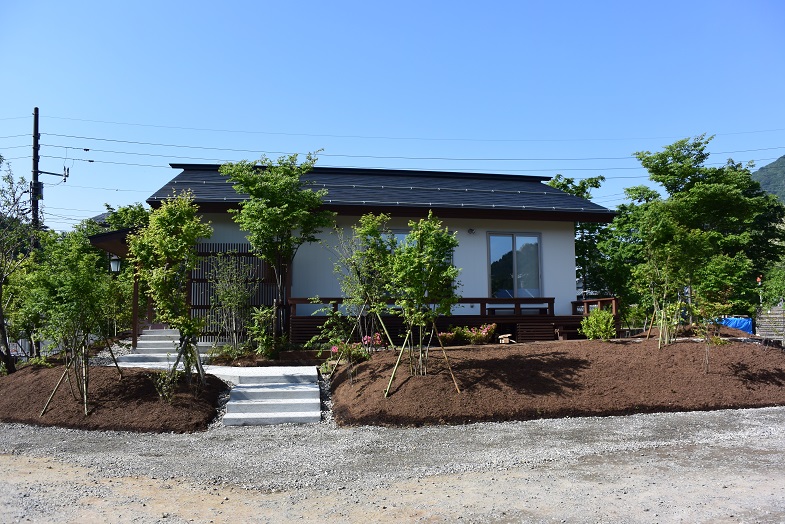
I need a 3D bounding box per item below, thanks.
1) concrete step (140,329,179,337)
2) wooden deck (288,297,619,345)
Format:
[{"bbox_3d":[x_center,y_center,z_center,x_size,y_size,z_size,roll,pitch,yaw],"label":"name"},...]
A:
[{"bbox_3d":[-6.331,1.972,16.380,1.120,0.150,0.380,0,-5,-10],"label":"concrete step"},{"bbox_3d":[1.663,1.602,16.433,8.950,1.120,1.900,1,-4,-9],"label":"wooden deck"}]

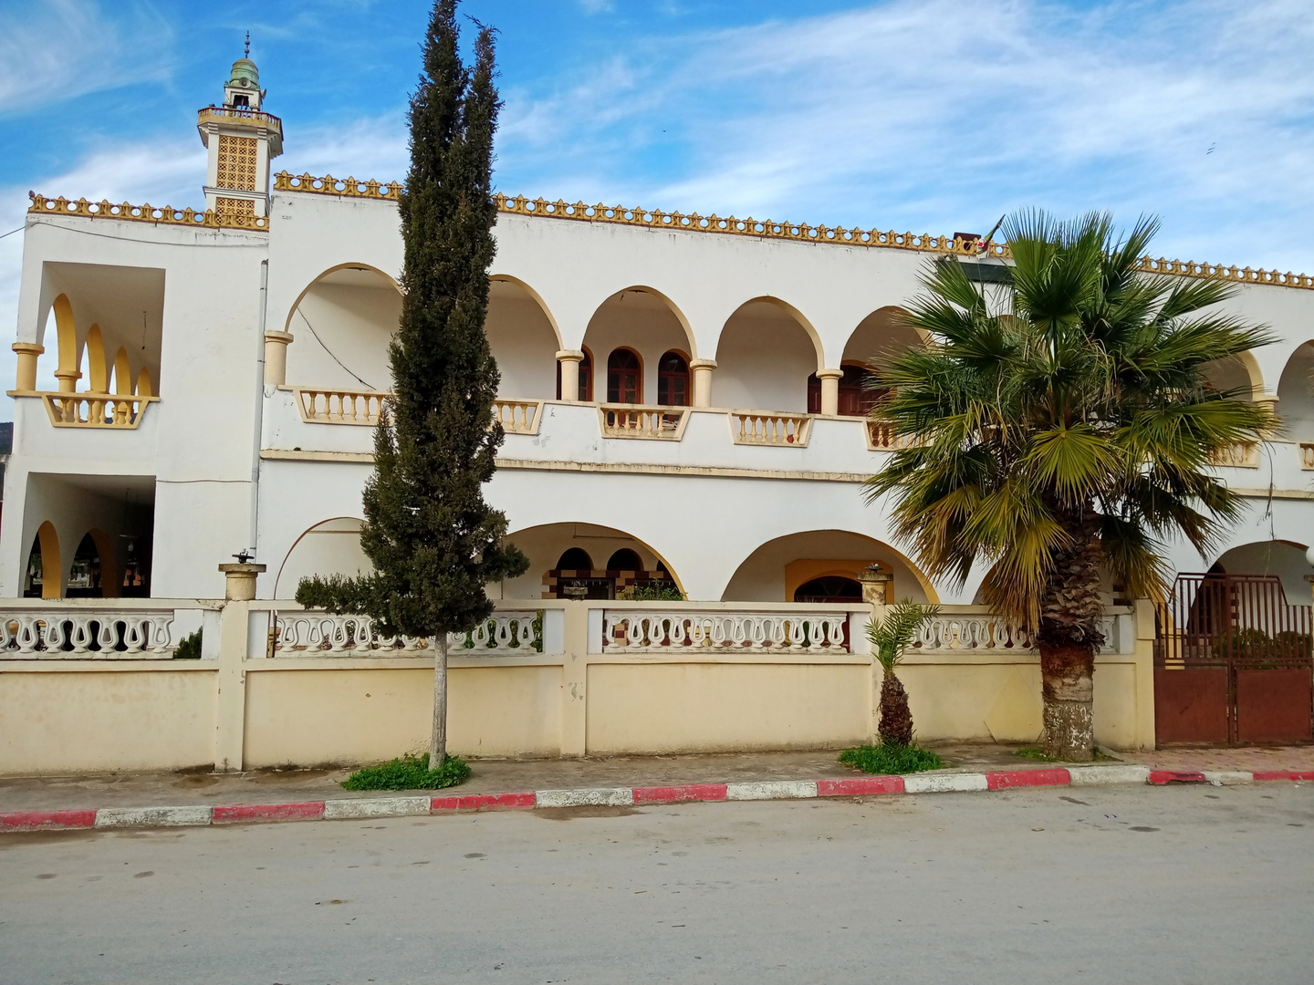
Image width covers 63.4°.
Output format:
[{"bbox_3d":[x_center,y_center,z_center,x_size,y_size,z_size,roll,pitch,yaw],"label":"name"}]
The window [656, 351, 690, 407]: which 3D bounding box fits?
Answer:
[{"bbox_3d":[0.312,-1.929,20.165,0.664,1.508,0.140,2,-3,-14],"label":"window"}]

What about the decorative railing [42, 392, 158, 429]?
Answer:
[{"bbox_3d":[-9.079,-1.334,17.312,1.694,0.537,0.200,2,-3,-14],"label":"decorative railing"}]

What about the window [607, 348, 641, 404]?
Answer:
[{"bbox_3d":[-0.616,-1.965,19.937,0.649,1.491,0.140,2,-3,-14],"label":"window"}]

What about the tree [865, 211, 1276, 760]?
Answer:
[{"bbox_3d":[4.193,-0.059,10.707,3.650,5.418,3.600,2,-3,-14],"label":"tree"}]

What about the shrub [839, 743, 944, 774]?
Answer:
[{"bbox_3d":[2.186,2.455,9.977,0.987,0.190,0.750,2,-3,-14],"label":"shrub"}]

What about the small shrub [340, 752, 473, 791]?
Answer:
[{"bbox_3d":[-2.110,2.355,9.000,1.046,0.180,0.720,2,-3,-14],"label":"small shrub"}]

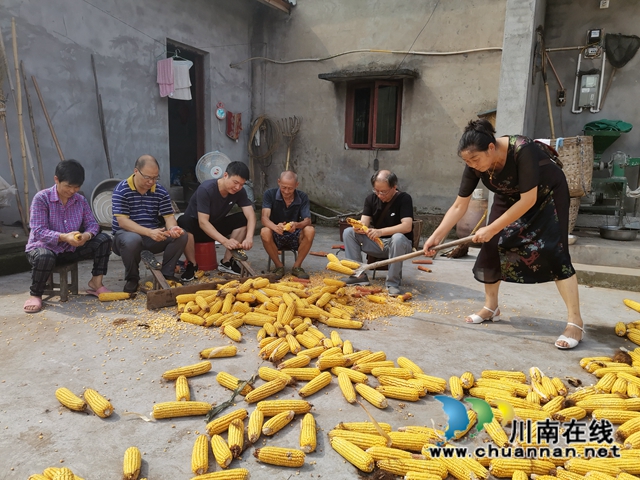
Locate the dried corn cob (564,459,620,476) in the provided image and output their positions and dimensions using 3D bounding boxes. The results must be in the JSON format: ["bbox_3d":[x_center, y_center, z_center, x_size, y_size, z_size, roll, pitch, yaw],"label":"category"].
[{"bbox_3d":[0.885,0.746,1.564,0.162,0.046,0.046,4,9,14],"label":"dried corn cob"}]

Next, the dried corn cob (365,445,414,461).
[{"bbox_3d":[0.239,0.733,1.643,0.170,0.048,0.048,4,11,9],"label":"dried corn cob"}]

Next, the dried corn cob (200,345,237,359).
[{"bbox_3d":[-0.498,0.559,2.372,0.178,0.053,0.053,-2,11,-17],"label":"dried corn cob"}]

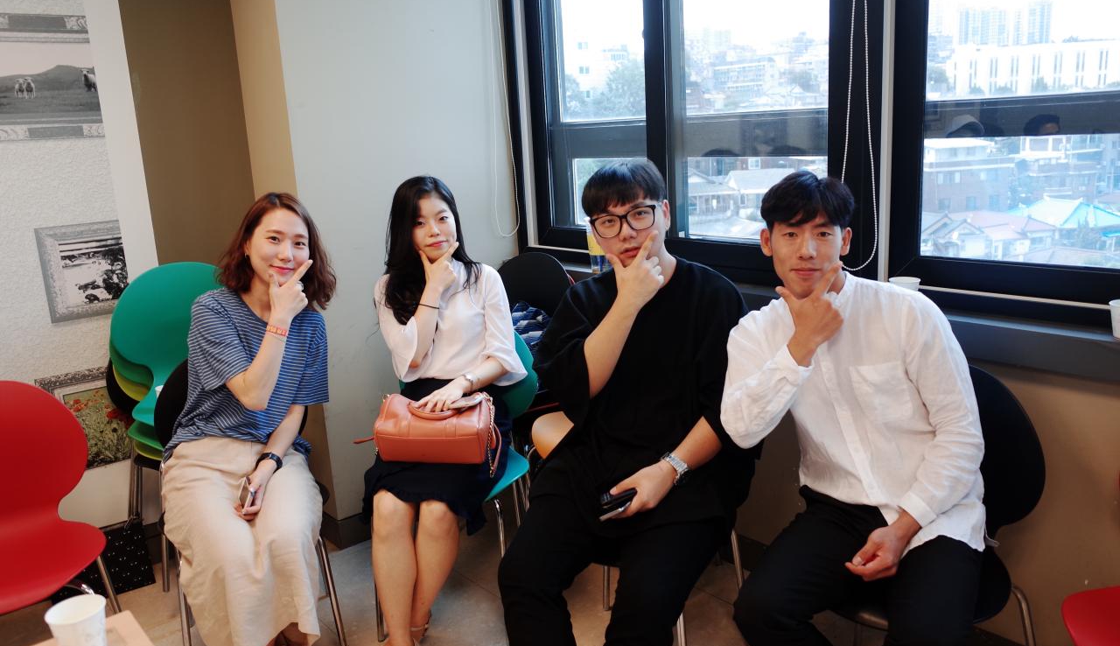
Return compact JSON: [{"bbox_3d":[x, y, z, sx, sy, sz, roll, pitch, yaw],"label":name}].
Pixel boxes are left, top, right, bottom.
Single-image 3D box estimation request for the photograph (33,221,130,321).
[{"bbox_3d":[-1.494,-0.162,2.740,0.240,0.300,0.020,-14,16,-39],"label":"photograph"}]

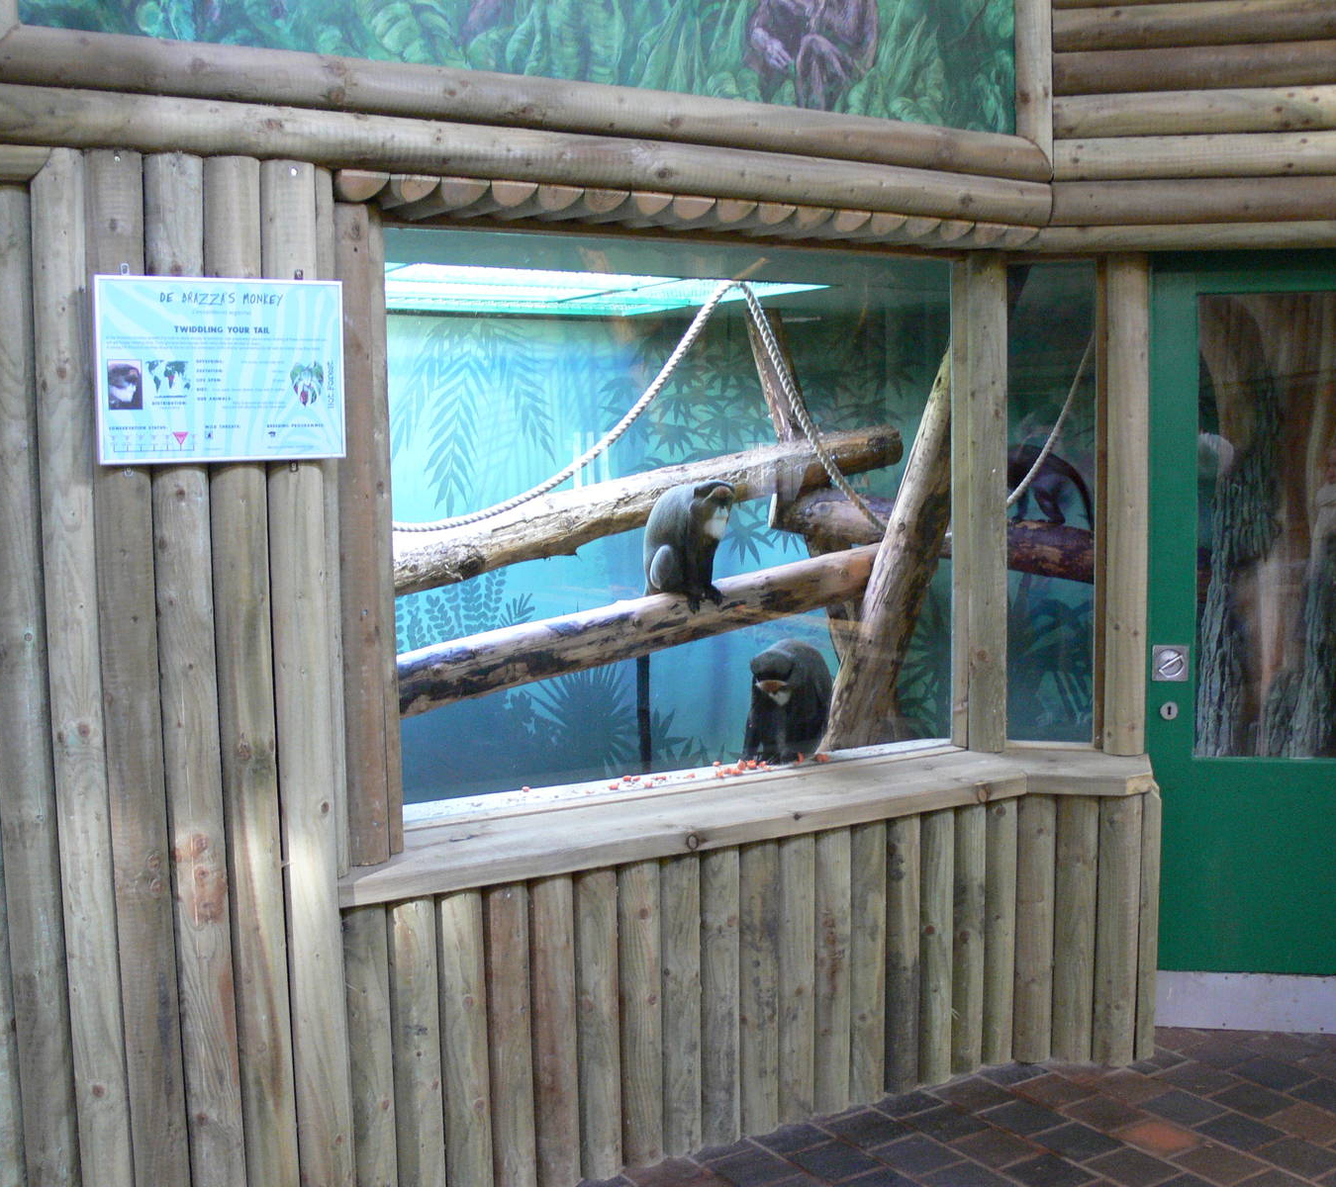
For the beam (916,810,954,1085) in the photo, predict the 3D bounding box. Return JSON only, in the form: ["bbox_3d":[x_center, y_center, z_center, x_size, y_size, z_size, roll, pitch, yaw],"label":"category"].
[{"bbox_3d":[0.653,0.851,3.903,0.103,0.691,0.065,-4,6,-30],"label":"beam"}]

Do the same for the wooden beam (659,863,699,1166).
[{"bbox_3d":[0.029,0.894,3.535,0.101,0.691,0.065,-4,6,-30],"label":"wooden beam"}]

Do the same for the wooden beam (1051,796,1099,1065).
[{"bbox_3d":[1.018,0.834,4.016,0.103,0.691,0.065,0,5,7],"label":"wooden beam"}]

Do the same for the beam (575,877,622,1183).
[{"bbox_3d":[-0.145,0.906,3.432,0.100,0.691,0.065,-4,6,-30],"label":"beam"}]

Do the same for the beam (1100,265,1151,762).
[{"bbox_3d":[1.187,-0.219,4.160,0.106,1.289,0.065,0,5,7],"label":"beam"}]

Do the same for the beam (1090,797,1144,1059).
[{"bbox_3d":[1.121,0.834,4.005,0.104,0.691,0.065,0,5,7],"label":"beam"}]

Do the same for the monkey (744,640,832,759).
[{"bbox_3d":[0.326,0.296,4.328,0.230,0.340,0.300,2,6,27],"label":"monkey"}]

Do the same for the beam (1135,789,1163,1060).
[{"bbox_3d":[1.211,0.824,4.048,0.055,0.698,0.104,0,5,7],"label":"beam"}]

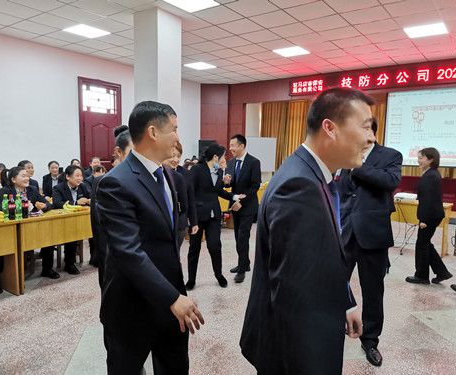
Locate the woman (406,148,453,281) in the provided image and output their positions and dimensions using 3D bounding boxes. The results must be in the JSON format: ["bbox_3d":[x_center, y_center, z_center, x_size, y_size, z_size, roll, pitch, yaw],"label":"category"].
[{"bbox_3d":[2.396,0.333,4.416,0.480,1.590,0.420,3,6,15],"label":"woman"}]

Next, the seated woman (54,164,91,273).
[{"bbox_3d":[-2.018,0.361,4.778,0.700,1.280,0.500,6,7,40],"label":"seated woman"}]

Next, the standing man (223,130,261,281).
[{"bbox_3d":[0.170,0.219,4.516,0.500,1.700,0.400,4,6,30],"label":"standing man"}]

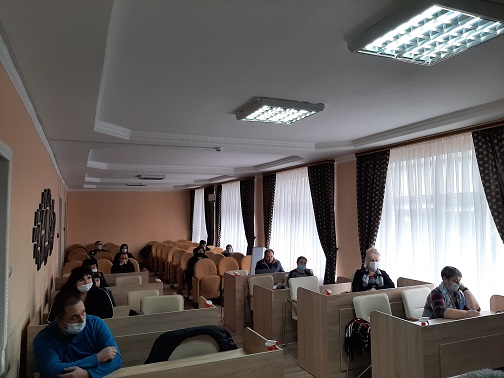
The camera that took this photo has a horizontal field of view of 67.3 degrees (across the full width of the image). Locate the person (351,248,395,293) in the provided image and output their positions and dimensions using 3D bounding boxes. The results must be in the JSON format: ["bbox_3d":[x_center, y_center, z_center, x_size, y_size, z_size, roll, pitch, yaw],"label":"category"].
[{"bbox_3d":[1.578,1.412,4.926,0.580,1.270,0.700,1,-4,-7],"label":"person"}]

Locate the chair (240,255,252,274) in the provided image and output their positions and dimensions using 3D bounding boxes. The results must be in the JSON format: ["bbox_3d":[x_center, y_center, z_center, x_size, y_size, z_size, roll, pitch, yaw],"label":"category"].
[{"bbox_3d":[0.048,1.960,8.166,0.530,0.970,0.470,2,-4,-24],"label":"chair"}]

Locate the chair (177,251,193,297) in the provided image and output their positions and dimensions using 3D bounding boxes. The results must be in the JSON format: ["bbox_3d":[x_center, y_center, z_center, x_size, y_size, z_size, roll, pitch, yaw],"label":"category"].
[{"bbox_3d":[-1.465,2.031,9.086,0.560,0.940,0.550,0,-4,-24],"label":"chair"}]

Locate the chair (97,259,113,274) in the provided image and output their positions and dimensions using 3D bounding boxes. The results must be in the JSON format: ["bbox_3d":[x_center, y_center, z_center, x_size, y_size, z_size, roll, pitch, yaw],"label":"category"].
[{"bbox_3d":[-3.265,2.015,8.272,0.560,0.940,0.550,0,-4,-24],"label":"chair"}]

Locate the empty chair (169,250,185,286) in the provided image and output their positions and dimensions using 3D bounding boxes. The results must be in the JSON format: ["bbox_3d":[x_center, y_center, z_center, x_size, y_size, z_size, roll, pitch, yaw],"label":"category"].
[{"bbox_3d":[-1.791,2.057,9.764,0.550,0.910,0.550,1,-4,-24],"label":"empty chair"}]

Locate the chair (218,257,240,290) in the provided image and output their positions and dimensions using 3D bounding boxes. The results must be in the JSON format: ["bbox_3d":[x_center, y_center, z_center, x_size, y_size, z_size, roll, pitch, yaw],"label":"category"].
[{"bbox_3d":[-0.404,1.933,8.067,0.550,0.910,0.550,1,-4,-24],"label":"chair"}]

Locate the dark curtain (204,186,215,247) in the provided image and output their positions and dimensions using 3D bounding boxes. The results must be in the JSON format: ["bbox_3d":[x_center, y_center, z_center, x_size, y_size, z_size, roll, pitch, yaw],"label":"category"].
[{"bbox_3d":[-1.414,1.278,12.746,0.170,2.720,0.820,0,-4,-24],"label":"dark curtain"}]

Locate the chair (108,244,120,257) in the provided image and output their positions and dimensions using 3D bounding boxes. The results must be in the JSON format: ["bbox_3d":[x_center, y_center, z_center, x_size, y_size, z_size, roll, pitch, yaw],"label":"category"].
[{"bbox_3d":[-4.125,2.201,11.617,0.550,0.910,0.550,1,-4,-24],"label":"chair"}]

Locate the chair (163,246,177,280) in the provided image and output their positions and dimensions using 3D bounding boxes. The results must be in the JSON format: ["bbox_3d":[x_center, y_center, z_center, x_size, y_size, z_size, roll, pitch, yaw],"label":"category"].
[{"bbox_3d":[-2.175,2.114,10.439,0.530,0.970,0.470,2,-4,-24],"label":"chair"}]

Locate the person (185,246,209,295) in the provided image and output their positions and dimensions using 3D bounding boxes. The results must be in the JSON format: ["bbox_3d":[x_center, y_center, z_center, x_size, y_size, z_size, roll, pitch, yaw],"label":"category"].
[{"bbox_3d":[-1.122,1.858,8.277,0.520,1.180,0.750,0,-4,-24],"label":"person"}]

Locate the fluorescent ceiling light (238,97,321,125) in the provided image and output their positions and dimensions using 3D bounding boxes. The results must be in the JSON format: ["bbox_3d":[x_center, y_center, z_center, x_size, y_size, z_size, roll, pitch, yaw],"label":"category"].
[{"bbox_3d":[0.272,-0.769,3.759,0.635,0.085,0.610,2,-4,-24],"label":"fluorescent ceiling light"}]

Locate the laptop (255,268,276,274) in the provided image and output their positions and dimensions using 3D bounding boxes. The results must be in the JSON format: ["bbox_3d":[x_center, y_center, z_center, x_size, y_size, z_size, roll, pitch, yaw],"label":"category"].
[{"bbox_3d":[0.238,1.501,6.679,0.370,0.220,0.290,2,-4,-24],"label":"laptop"}]

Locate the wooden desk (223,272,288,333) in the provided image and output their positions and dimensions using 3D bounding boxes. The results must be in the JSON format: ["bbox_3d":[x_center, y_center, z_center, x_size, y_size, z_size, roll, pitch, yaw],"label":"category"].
[{"bbox_3d":[0.206,1.837,6.393,1.240,0.875,0.520,1,-4,-24],"label":"wooden desk"}]

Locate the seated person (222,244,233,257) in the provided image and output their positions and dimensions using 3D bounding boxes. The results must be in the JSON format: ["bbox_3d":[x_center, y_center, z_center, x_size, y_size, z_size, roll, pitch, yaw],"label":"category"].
[{"bbox_3d":[-0.501,1.930,9.378,0.500,1.140,0.700,0,-4,-24],"label":"seated person"}]

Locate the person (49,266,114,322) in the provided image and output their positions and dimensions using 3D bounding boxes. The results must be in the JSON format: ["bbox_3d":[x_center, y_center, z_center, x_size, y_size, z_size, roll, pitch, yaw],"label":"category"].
[{"bbox_3d":[-1.577,1.343,3.505,0.580,1.200,0.750,2,-4,-24],"label":"person"}]

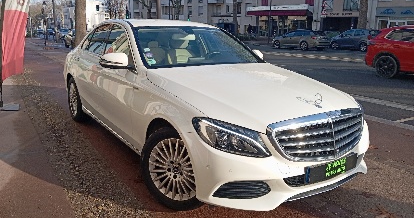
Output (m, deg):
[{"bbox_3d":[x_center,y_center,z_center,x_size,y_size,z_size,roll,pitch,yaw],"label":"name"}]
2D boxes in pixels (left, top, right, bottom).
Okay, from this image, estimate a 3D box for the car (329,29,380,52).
[{"bbox_3d":[11.650,-5.390,26.150,1.790,1.540,4.150,-7,16,-30],"label":"car"}]

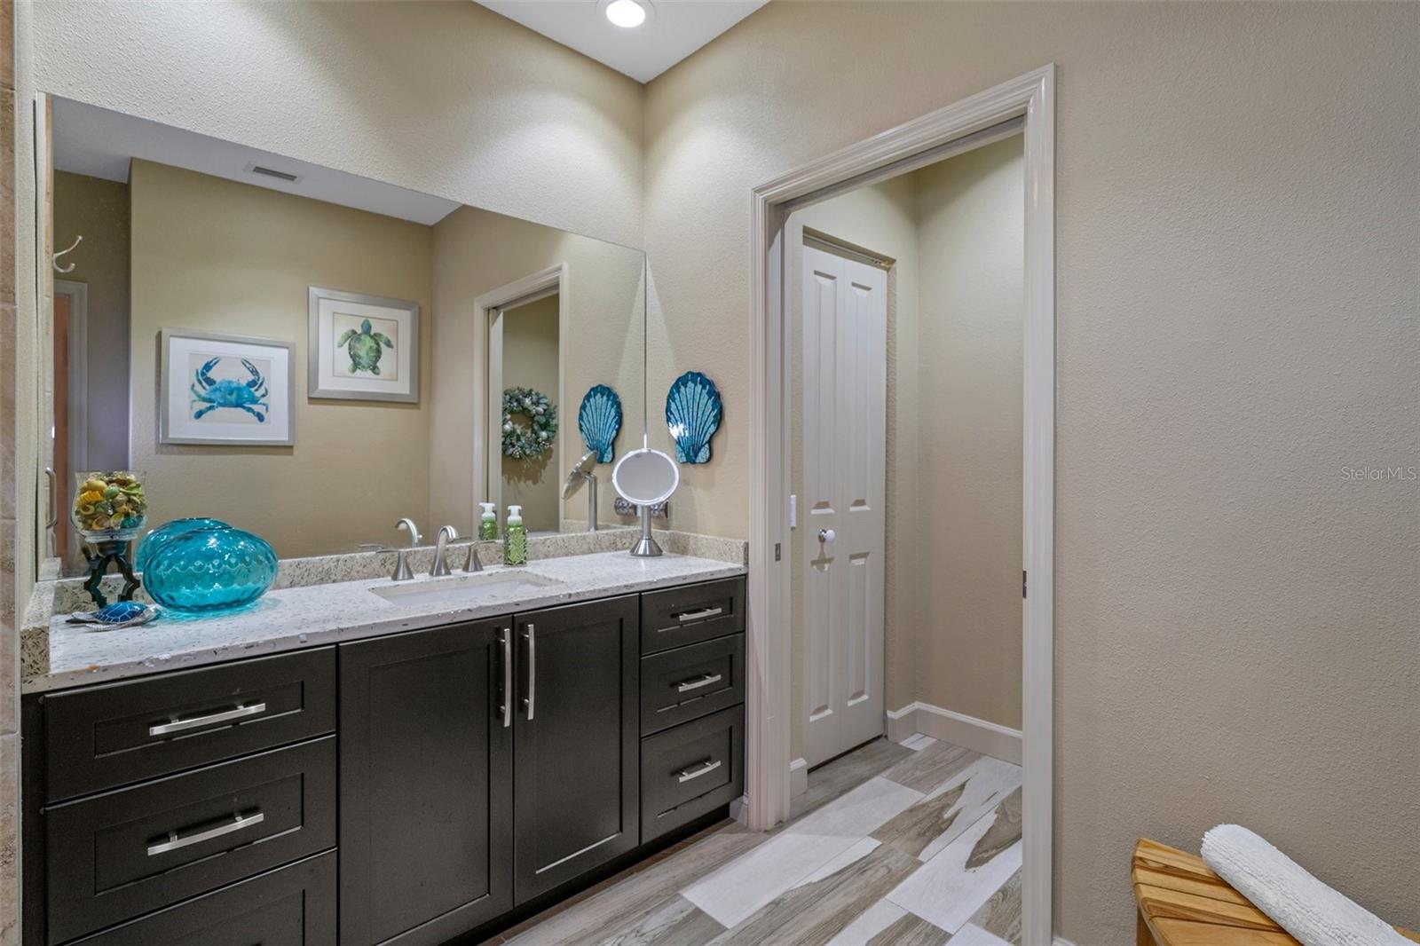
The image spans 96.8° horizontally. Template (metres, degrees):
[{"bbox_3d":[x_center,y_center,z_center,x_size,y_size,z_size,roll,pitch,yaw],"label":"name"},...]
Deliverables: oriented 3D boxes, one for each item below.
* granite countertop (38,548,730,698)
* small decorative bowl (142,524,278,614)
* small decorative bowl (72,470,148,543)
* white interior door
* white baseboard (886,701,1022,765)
[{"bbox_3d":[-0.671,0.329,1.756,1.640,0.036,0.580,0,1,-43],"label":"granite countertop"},{"bbox_3d":[-1.135,0.220,1.441,0.240,0.190,0.240,0,1,-43],"label":"small decorative bowl"},{"bbox_3d":[-1.304,0.075,1.373,0.120,0.152,0.120,0,1,-43],"label":"small decorative bowl"},{"bbox_3d":[0.537,0.137,2.566,0.600,2.000,0.038,0,1,-43],"label":"white interior door"},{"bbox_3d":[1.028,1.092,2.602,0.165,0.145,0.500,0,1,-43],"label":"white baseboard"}]

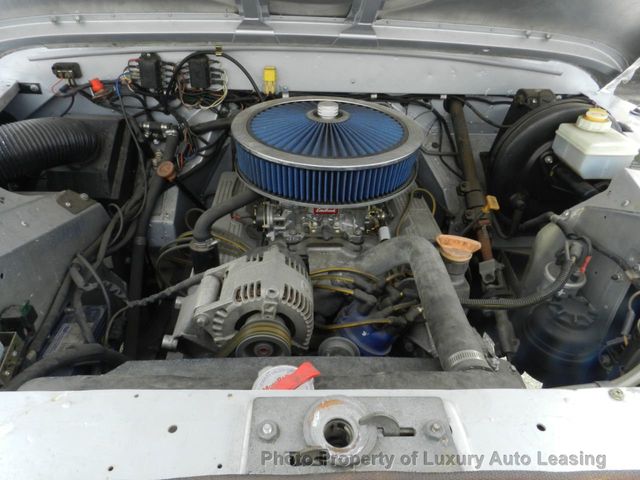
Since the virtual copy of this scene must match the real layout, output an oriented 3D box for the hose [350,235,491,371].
[{"bbox_3d":[0.113,0.080,0.586,0.155,0.100,0.280,2,36,0],"label":"hose"}]

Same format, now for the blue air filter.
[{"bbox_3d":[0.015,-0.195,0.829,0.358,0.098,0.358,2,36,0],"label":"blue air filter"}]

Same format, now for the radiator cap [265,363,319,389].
[{"bbox_3d":[-0.033,0.136,0.421,0.065,0.012,0.021,-18,40,-25],"label":"radiator cap"}]

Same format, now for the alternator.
[{"bbox_3d":[-0.102,0.088,0.584,0.182,0.150,0.160,2,36,0],"label":"alternator"}]

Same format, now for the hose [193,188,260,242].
[{"bbox_3d":[-0.164,-0.063,0.784,0.125,0.080,0.160,2,36,0],"label":"hose"}]

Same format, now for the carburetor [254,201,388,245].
[{"bbox_3d":[0.000,-0.095,0.887,0.255,0.125,0.210,2,36,0],"label":"carburetor"}]

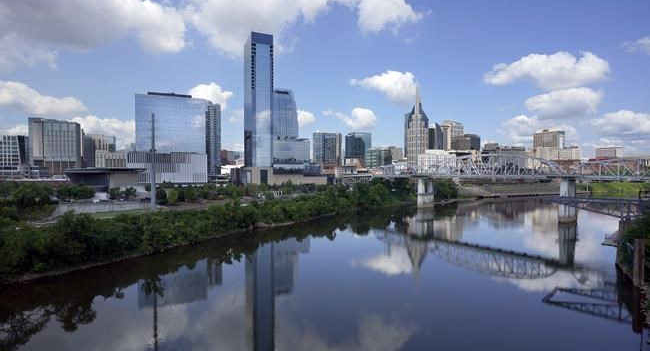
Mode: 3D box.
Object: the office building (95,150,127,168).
[{"bbox_3d":[-256.000,-10.350,393.900,31.000,39.000,30.000,0,1,-23],"label":"office building"}]

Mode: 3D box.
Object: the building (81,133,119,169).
[{"bbox_3d":[-312.390,-23.910,449.670,36.000,61.000,32.000,-1,1,-24],"label":"building"}]

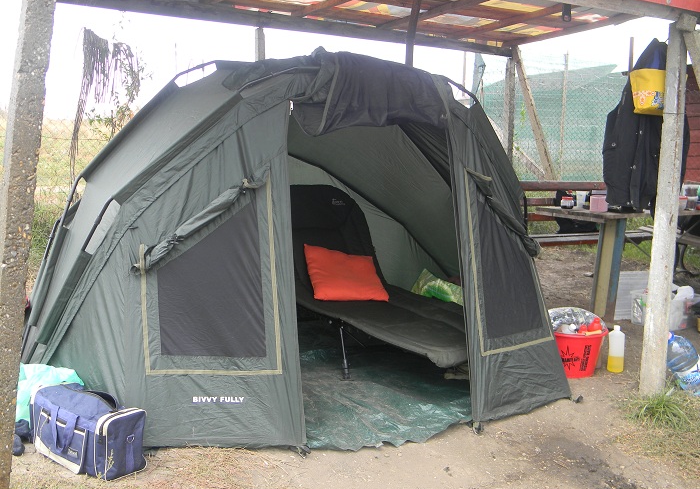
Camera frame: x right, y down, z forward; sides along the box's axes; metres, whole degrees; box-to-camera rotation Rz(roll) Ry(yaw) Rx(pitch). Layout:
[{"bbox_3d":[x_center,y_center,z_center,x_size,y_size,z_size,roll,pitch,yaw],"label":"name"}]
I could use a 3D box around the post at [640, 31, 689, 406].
[{"bbox_3d":[1.666,-0.176,4.399,0.115,1.980,0.115,-7,12,-39],"label":"post"}]

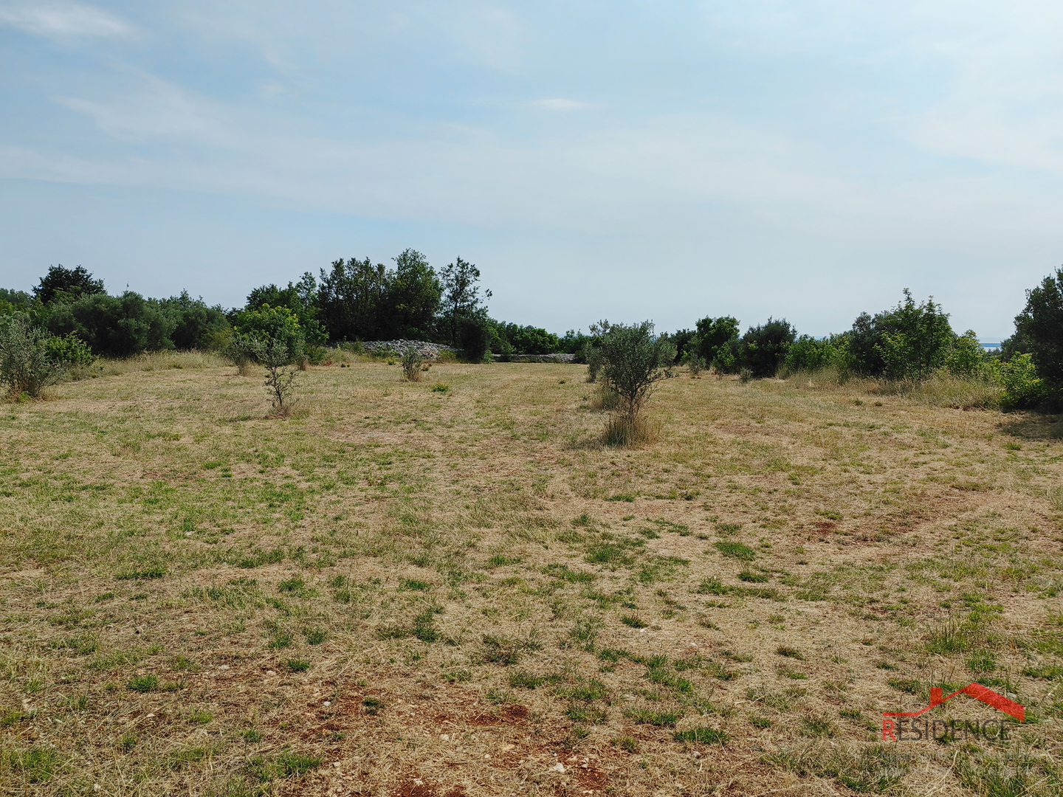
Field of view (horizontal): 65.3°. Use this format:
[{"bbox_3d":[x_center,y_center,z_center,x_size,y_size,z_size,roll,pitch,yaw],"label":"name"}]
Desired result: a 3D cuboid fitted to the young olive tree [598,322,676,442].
[{"bbox_3d":[1.509,-0.238,12.200,1.220,1.830,1.180,0,5,0],"label":"young olive tree"}]

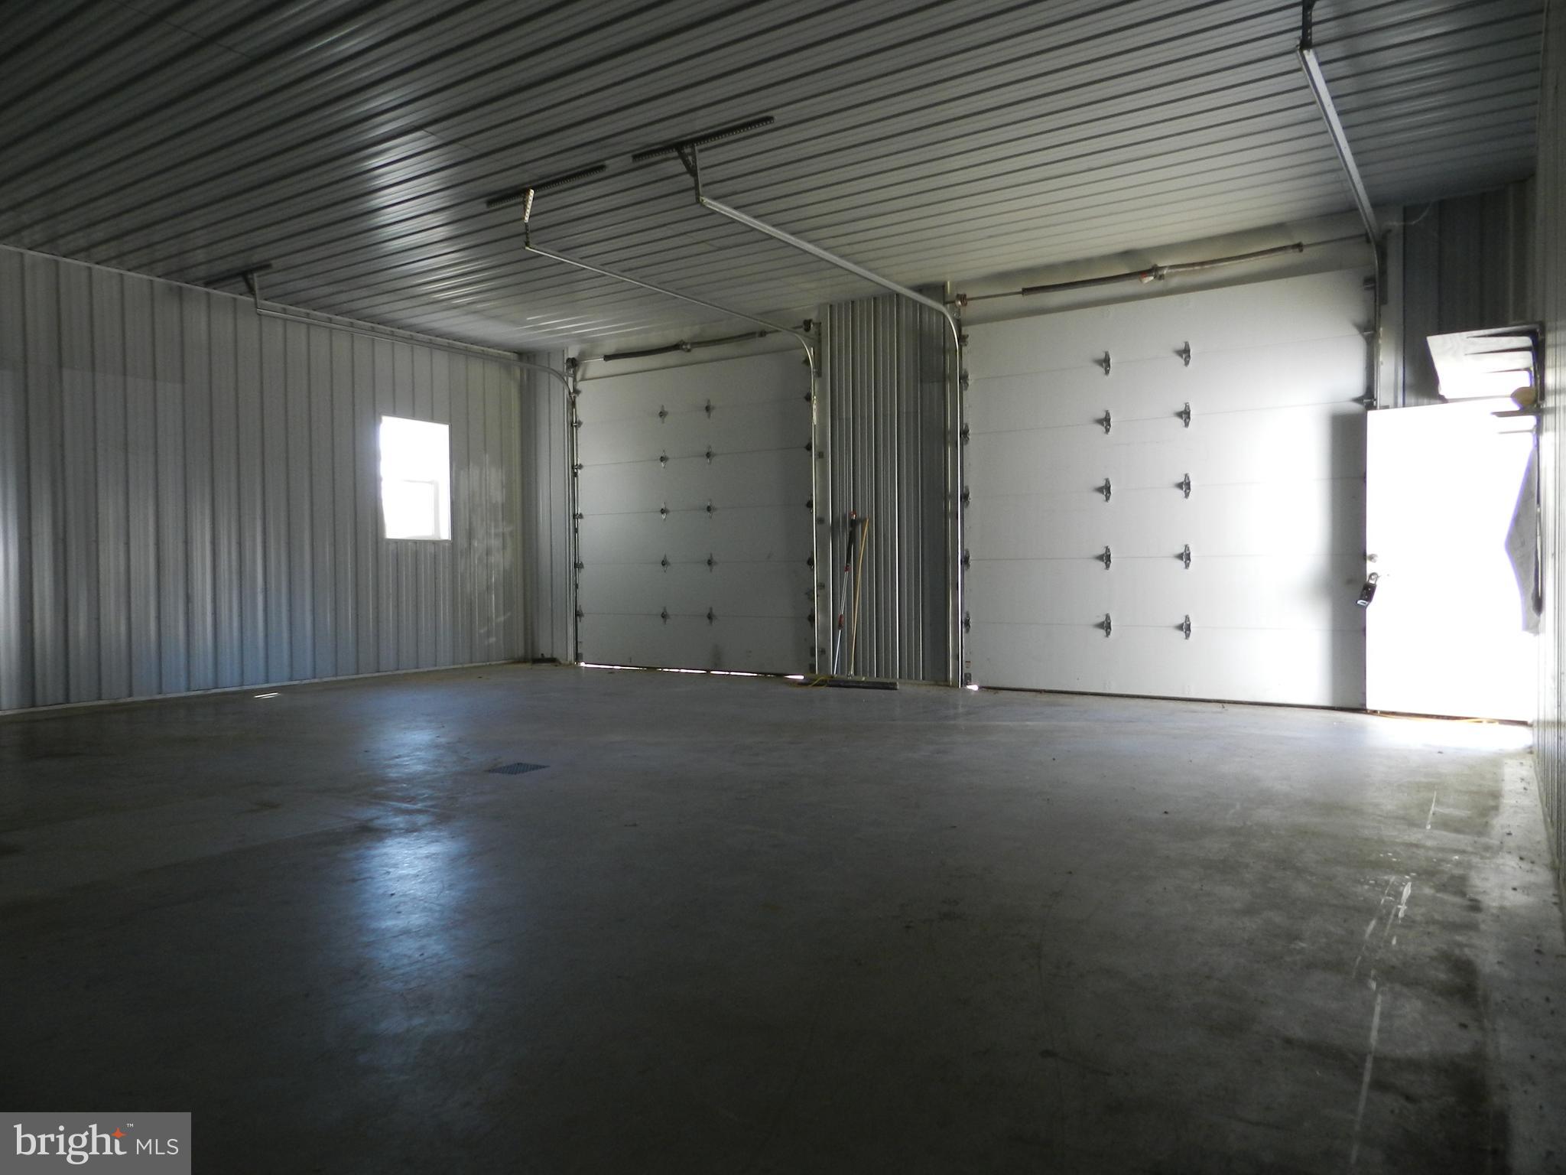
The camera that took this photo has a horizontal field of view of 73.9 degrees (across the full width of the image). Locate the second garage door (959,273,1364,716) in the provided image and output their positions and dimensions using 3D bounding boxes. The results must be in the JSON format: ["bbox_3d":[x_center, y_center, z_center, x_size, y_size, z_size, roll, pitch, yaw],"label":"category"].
[{"bbox_3d":[2.805,-0.685,8.036,3.040,3.050,0.090,0,1,33],"label":"second garage door"}]

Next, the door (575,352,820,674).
[{"bbox_3d":[-0.965,-0.694,10.482,3.040,3.050,0.090,0,1,33],"label":"door"}]

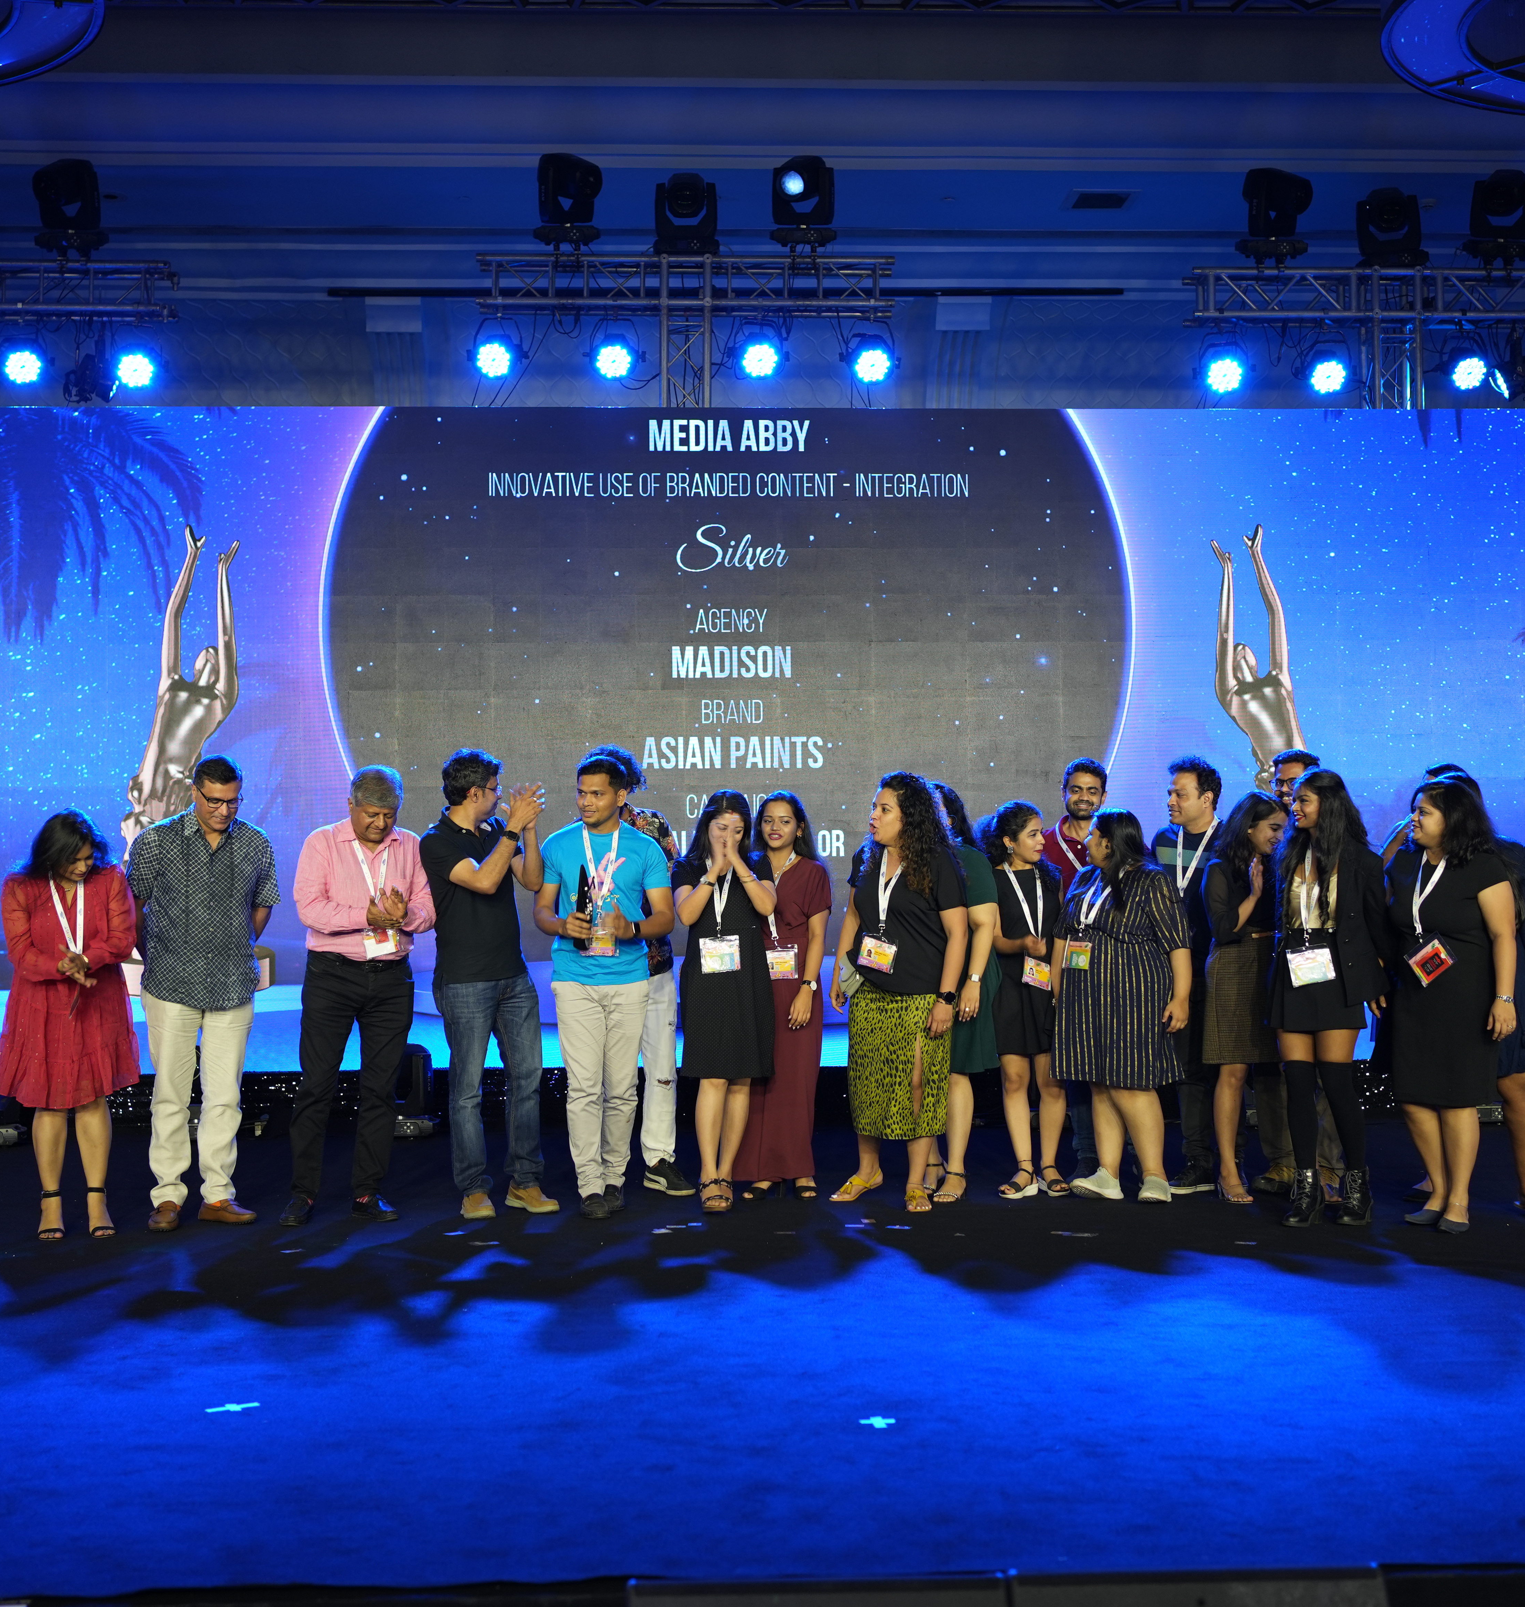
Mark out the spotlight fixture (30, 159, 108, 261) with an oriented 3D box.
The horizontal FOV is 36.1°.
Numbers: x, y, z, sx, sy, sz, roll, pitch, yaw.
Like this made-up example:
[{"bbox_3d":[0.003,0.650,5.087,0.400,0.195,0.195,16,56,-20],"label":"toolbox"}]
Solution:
[{"bbox_3d":[-3.782,-3.240,12.793,0.360,0.500,0.320,-1,-2,15],"label":"spotlight fixture"}]

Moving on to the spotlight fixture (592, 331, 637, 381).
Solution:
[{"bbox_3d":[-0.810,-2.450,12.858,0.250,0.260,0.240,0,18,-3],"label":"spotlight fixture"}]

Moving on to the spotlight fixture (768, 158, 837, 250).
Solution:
[{"bbox_3d":[0.224,-3.293,12.860,0.350,0.450,0.360,-1,-2,22],"label":"spotlight fixture"}]

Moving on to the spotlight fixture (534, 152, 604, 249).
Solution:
[{"bbox_3d":[-1.062,-3.295,12.830,0.360,0.450,0.350,-2,-3,41],"label":"spotlight fixture"}]

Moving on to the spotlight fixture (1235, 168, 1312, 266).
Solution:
[{"bbox_3d":[2.831,-3.245,13.000,0.370,0.460,0.350,-3,-3,44],"label":"spotlight fixture"}]

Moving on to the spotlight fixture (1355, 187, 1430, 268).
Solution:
[{"bbox_3d":[3.547,-3.240,13.204,0.370,0.430,0.310,-1,-2,4],"label":"spotlight fixture"}]

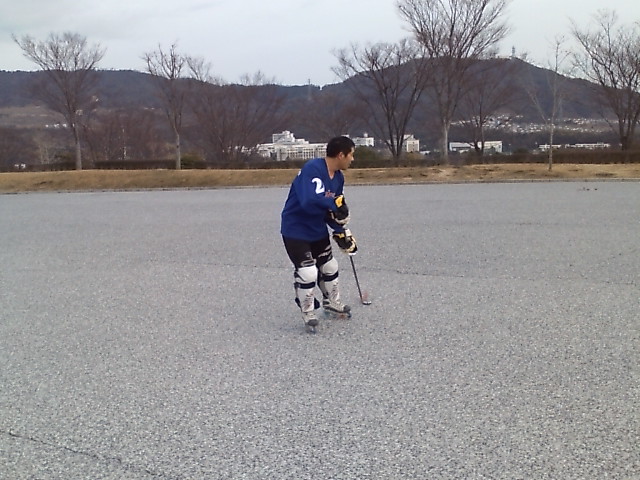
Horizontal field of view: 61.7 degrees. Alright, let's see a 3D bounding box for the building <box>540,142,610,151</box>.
[{"bbox_3d":[187.281,-67.695,394.578,53.021,7.984,18.000,0,9,6],"label":"building"}]

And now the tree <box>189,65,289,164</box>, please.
[{"bbox_3d":[-7.420,-11.361,48.815,9.099,8.886,9.099,-1,9,0],"label":"tree"}]

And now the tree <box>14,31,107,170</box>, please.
[{"bbox_3d":[-18.493,-9.718,37.919,6.498,9.450,6.498,-1,9,0],"label":"tree"}]

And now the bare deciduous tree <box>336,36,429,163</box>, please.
[{"bbox_3d":[5.218,-11.512,44.762,8.013,10.151,8.013,-1,9,0],"label":"bare deciduous tree"}]

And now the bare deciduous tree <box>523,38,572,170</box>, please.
[{"bbox_3d":[15.713,-9.274,37.034,3.454,8.881,3.454,-1,9,0],"label":"bare deciduous tree"}]

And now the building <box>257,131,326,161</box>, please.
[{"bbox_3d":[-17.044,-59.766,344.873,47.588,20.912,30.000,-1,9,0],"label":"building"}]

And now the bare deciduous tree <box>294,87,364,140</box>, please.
[{"bbox_3d":[0.931,-12.616,58.754,7.450,7.724,7.450,-1,9,0],"label":"bare deciduous tree"}]

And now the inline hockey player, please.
[{"bbox_3d":[-0.004,-0.038,4.833,0.600,1.757,0.600,8,12,43],"label":"inline hockey player"}]

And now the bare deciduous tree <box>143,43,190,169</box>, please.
[{"bbox_3d":[-11.150,-9.688,38.949,3.484,8.909,3.484,-1,9,0],"label":"bare deciduous tree"}]

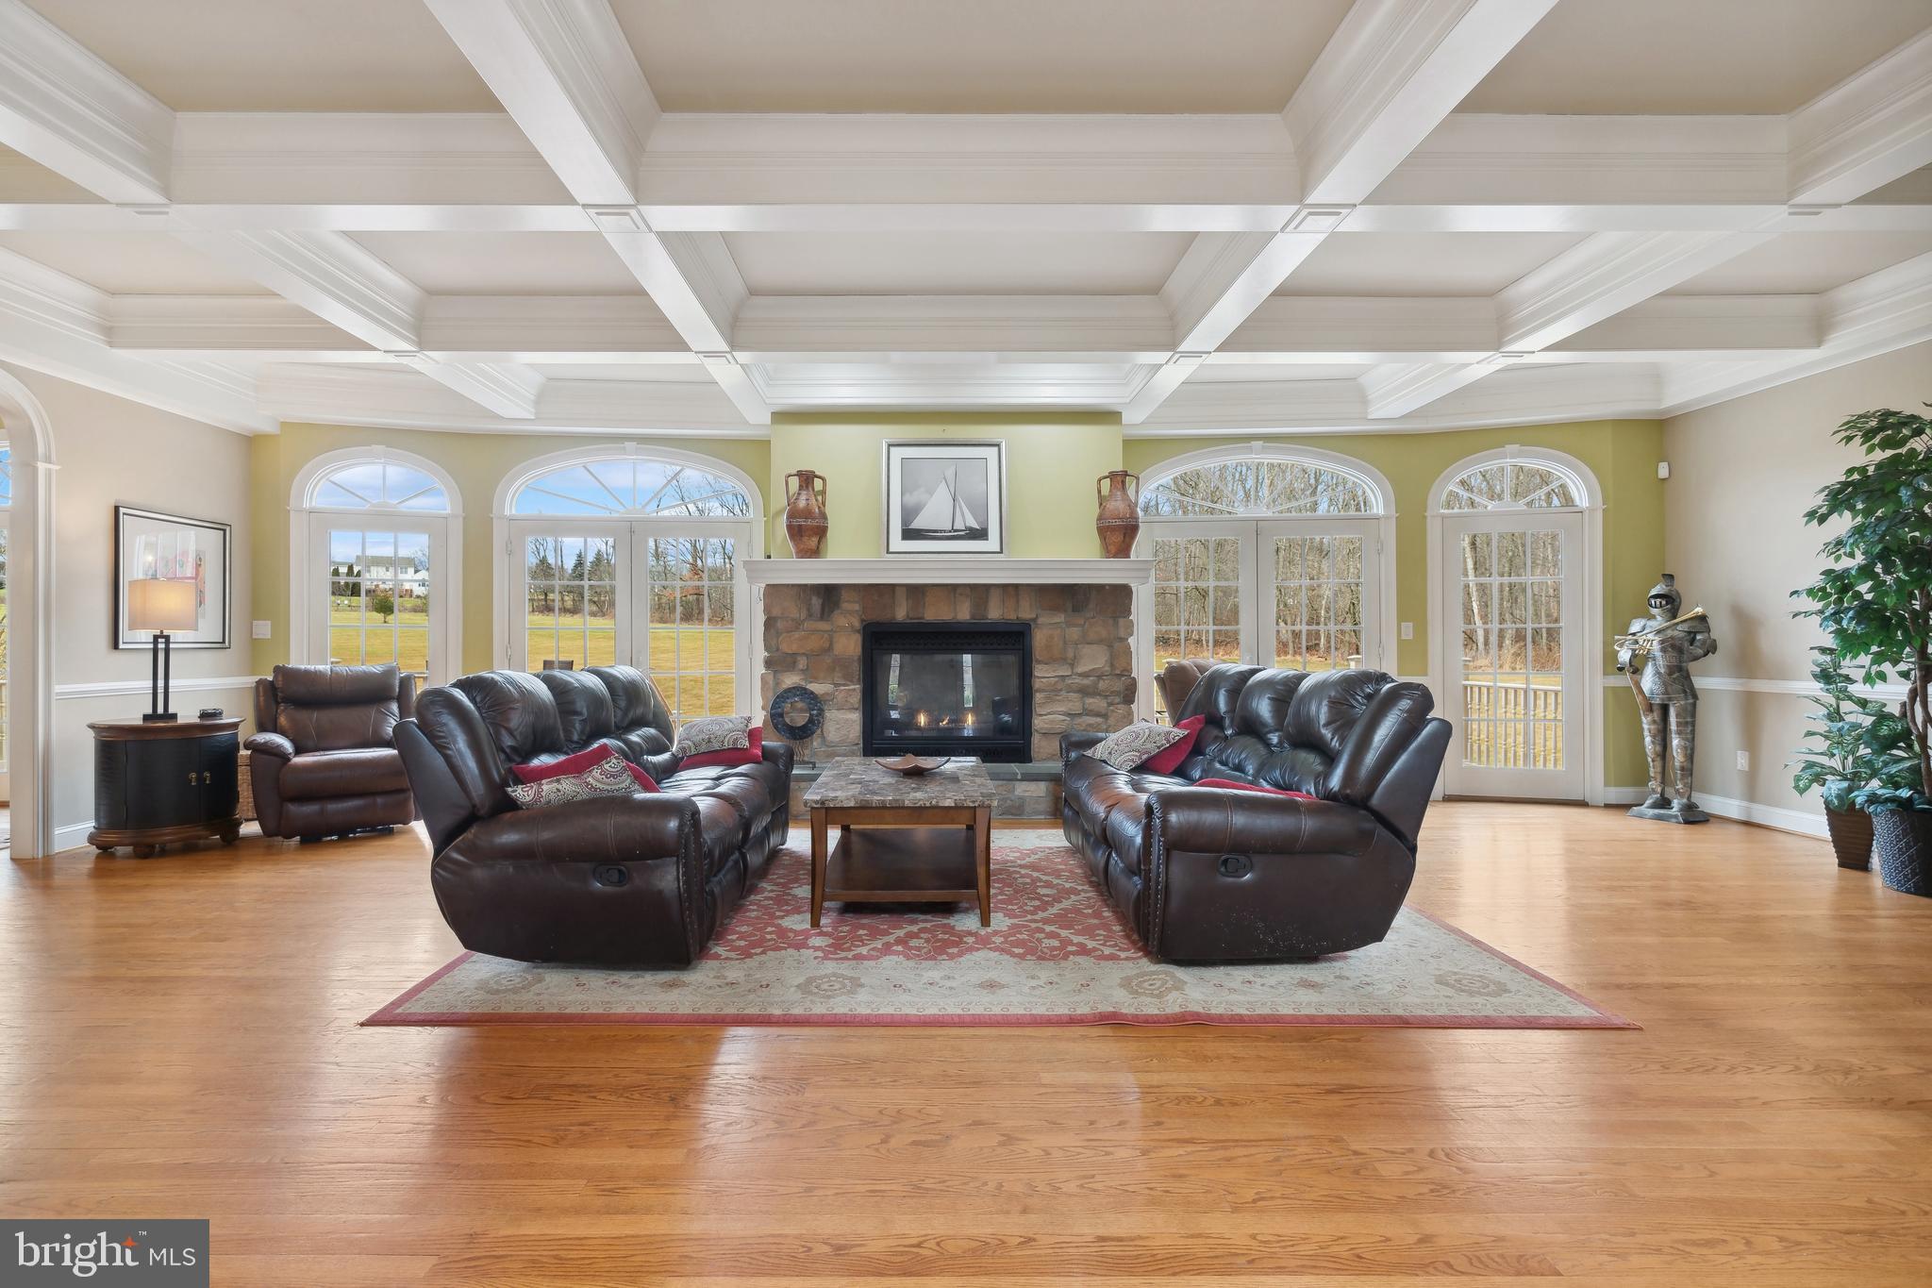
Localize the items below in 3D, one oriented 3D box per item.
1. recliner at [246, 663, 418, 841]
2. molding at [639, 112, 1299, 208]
[{"bbox_3d":[-3.860,0.610,5.360,0.930,1.000,0.950,0,0,-37],"label":"recliner"},{"bbox_3d":[0.008,-1.773,3.135,2.462,0.274,0.122,0,0,0],"label":"molding"}]

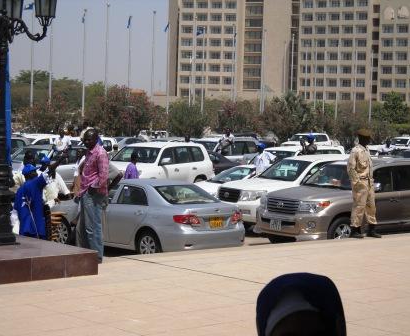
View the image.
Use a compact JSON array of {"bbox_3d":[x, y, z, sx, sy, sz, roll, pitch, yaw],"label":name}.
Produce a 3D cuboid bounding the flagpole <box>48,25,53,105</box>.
[{"bbox_3d":[-12.124,-7.765,85.614,0.180,11.500,0.180,1,3,0],"label":"flagpole"}]

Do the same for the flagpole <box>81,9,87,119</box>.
[{"bbox_3d":[-11.079,-8.291,99.277,0.180,12.215,0.180,2,3,0],"label":"flagpole"}]

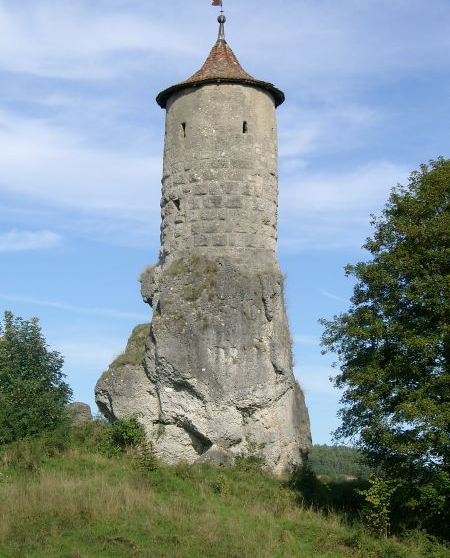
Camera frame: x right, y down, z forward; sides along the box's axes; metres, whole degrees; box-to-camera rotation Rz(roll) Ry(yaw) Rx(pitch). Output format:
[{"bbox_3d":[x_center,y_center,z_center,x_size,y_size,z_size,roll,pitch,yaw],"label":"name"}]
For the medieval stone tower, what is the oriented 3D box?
[{"bbox_3d":[-0.972,-1.680,57.389,8.678,19.504,8.000,1,-9,0],"label":"medieval stone tower"}]

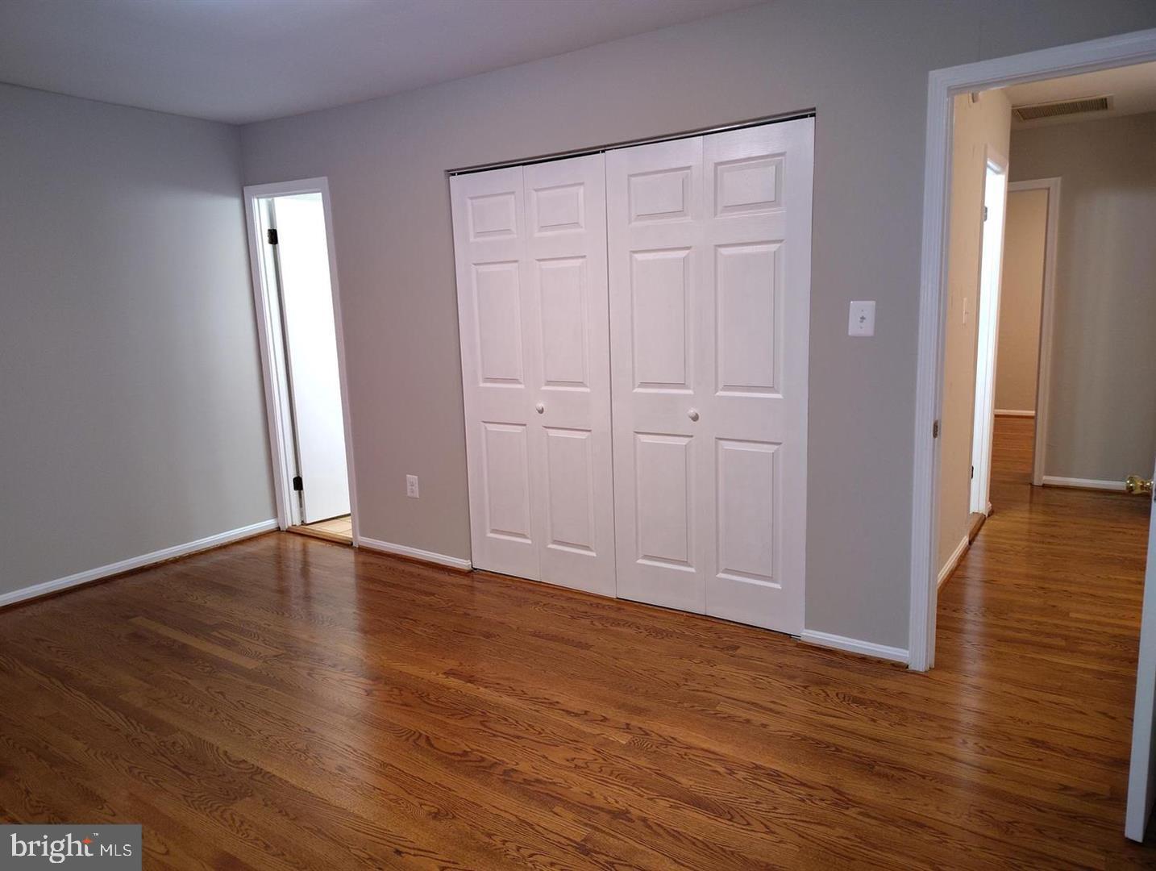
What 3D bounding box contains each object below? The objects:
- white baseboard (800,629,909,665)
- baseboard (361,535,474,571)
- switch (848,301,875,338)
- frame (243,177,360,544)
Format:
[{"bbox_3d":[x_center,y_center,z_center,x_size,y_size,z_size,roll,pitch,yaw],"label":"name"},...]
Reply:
[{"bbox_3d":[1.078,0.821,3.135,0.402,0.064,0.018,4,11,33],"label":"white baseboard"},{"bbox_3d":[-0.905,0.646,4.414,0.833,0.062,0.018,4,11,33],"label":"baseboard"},{"bbox_3d":[1.037,-0.425,2.928,0.082,0.123,0.014,4,11,33],"label":"switch"},{"bbox_3d":[-1.571,-0.408,4.732,0.720,2.077,0.140,4,11,33],"label":"frame"}]

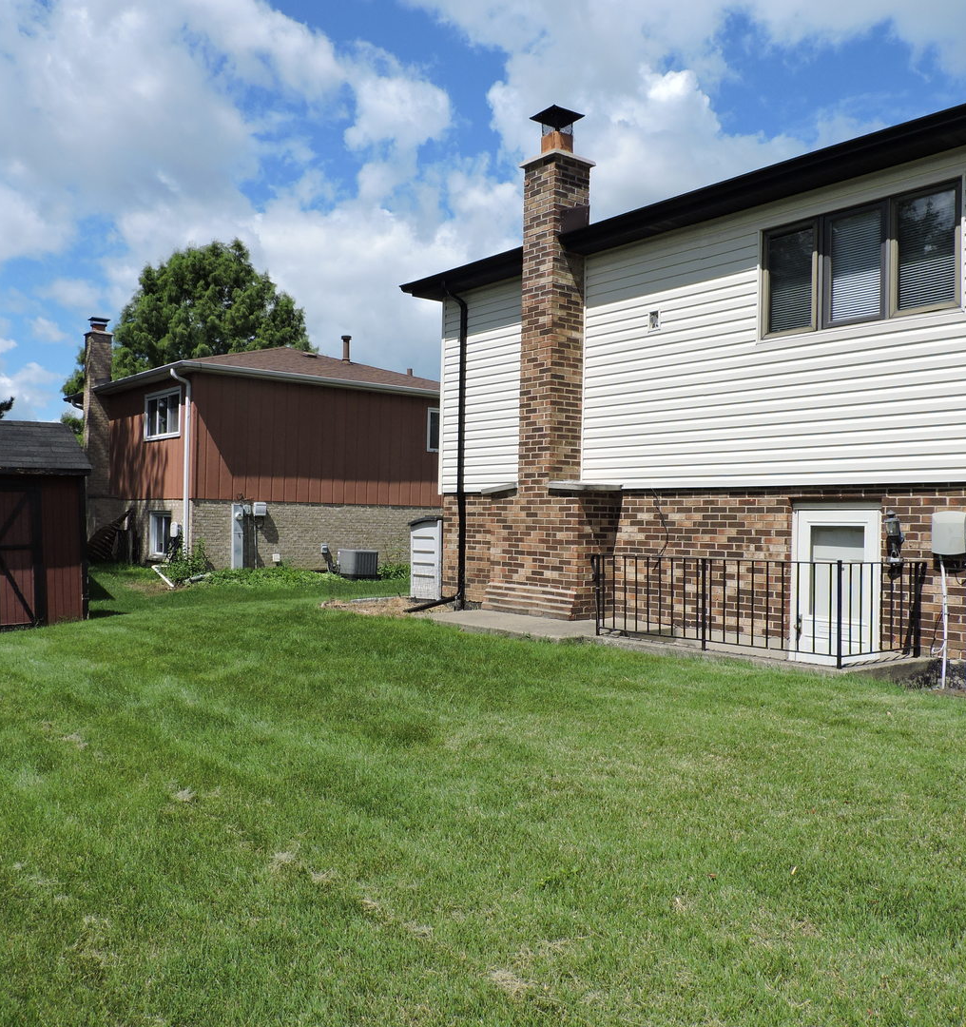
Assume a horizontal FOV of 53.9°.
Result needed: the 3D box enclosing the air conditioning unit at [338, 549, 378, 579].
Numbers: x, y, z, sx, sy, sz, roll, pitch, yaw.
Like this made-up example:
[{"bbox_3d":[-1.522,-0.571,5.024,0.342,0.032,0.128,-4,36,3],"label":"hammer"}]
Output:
[{"bbox_3d":[-2.833,1.141,21.511,0.660,0.630,0.660,1,0,-39],"label":"air conditioning unit"}]

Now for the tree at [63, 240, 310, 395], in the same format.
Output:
[{"bbox_3d":[-11.147,-4.359,35.996,9.600,11.950,9.600,1,0,-39],"label":"tree"}]

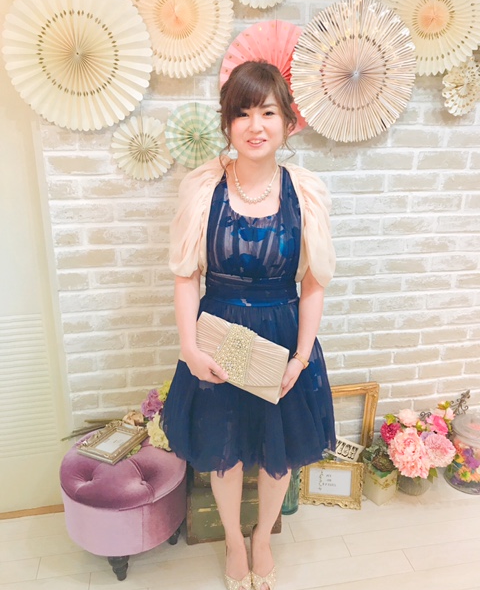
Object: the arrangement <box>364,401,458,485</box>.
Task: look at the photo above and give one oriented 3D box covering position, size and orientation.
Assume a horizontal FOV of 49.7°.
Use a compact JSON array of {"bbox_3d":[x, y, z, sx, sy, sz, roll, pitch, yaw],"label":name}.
[{"bbox_3d":[0.711,0.613,2.121,0.360,0.310,0.260,-3,19,-10],"label":"arrangement"}]

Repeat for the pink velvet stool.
[{"bbox_3d":[-0.402,0.726,1.860,0.435,0.416,0.435,-3,19,-10],"label":"pink velvet stool"}]

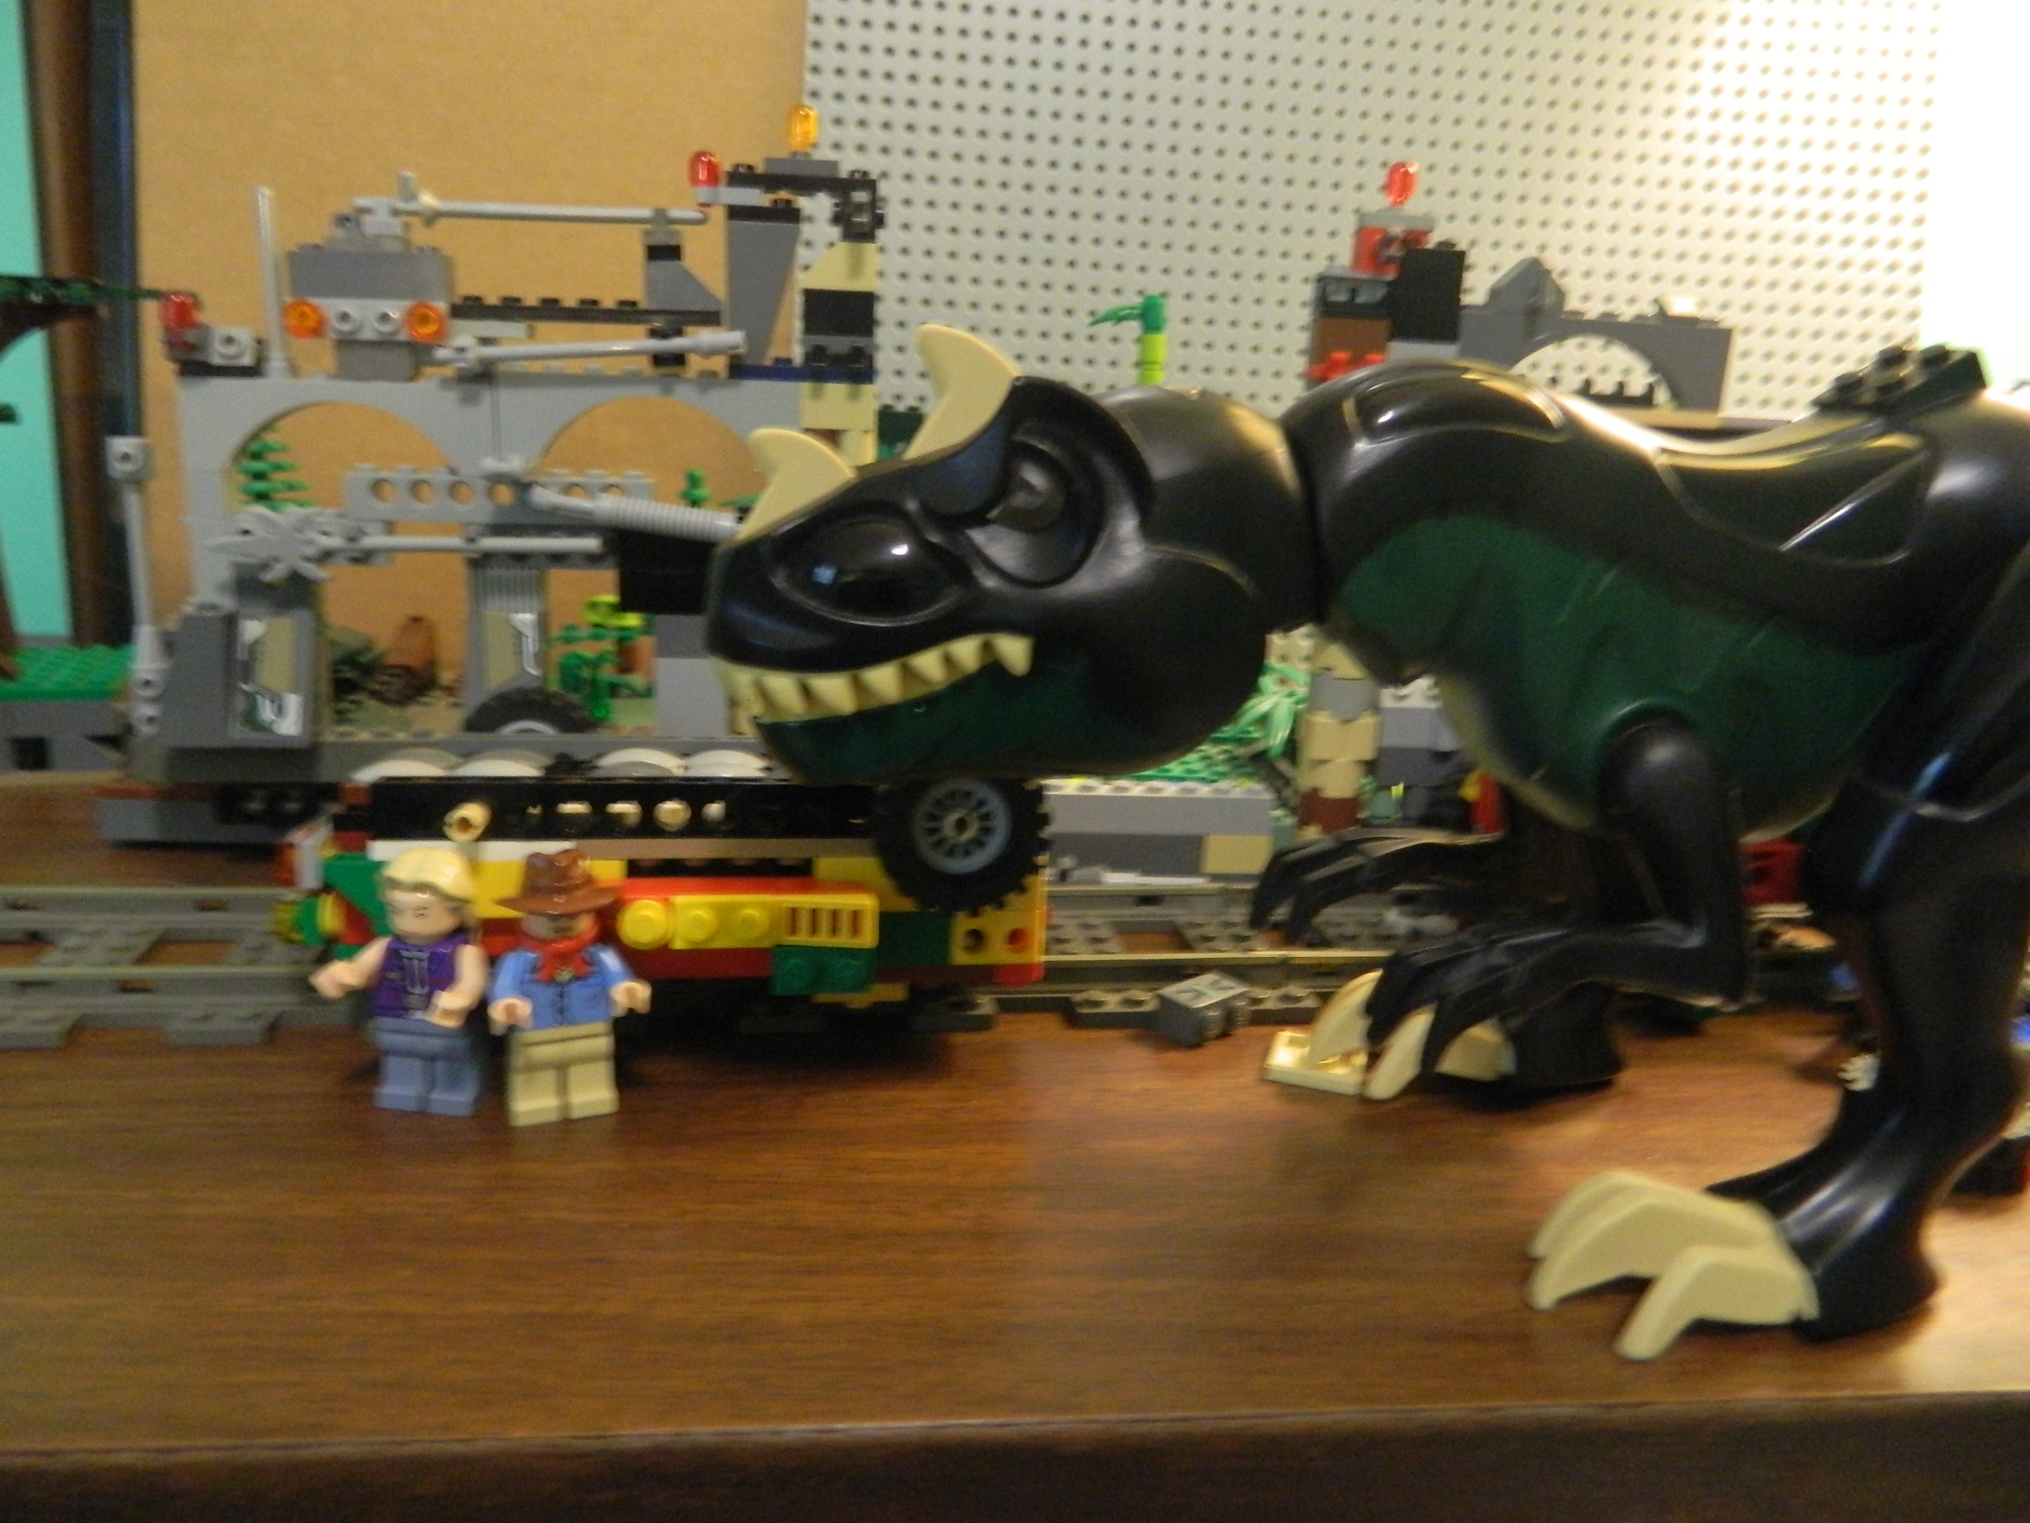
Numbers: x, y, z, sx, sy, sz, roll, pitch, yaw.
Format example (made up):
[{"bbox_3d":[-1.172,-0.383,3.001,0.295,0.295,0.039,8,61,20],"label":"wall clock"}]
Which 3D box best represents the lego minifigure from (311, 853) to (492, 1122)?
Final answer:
[{"bbox_3d":[-0.092,0.035,0.226,0.024,0.042,0.020,4,15,5],"label":"lego minifigure"}]

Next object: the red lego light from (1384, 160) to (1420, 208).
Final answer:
[{"bbox_3d":[0.085,-0.127,0.324,0.006,0.010,0.006,5,15,-10],"label":"red lego light"}]

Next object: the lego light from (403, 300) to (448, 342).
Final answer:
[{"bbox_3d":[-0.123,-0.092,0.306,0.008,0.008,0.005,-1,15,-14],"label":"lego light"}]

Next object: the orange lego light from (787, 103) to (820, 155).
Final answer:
[{"bbox_3d":[-0.045,-0.135,0.314,0.006,0.010,0.006,0,15,-9],"label":"orange lego light"}]

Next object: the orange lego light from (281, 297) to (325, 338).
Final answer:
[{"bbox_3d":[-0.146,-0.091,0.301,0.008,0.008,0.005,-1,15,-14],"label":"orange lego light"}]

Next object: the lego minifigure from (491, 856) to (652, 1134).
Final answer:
[{"bbox_3d":[-0.070,0.035,0.228,0.024,0.043,0.019,-3,16,-19],"label":"lego minifigure"}]

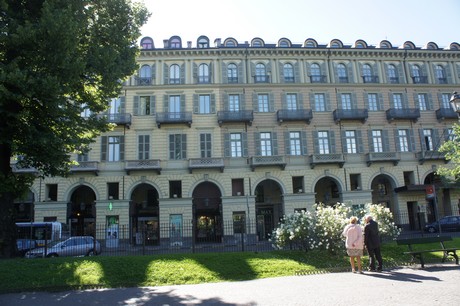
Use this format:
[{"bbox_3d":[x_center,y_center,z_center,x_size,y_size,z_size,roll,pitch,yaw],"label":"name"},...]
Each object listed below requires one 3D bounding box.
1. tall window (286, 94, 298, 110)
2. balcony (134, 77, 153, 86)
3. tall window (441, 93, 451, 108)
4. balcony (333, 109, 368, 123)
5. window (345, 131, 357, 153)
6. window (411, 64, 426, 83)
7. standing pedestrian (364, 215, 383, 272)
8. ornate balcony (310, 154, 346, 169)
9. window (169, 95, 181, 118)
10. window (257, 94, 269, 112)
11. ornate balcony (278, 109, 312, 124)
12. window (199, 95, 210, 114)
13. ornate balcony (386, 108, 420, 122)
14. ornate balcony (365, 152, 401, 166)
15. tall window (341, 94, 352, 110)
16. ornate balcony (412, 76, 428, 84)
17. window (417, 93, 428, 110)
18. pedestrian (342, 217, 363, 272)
[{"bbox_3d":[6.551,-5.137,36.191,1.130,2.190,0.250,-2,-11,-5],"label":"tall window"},{"bbox_3d":[-9.053,-7.490,36.117,1.720,0.850,0.550,-2,-11,-5],"label":"balcony"},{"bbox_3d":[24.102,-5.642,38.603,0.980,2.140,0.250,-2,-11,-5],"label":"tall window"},{"bbox_3d":[12.892,-3.916,36.825,3.320,1.230,1.000,-2,-11,-5],"label":"balcony"},{"bbox_3d":[12.864,-1.196,36.910,1.050,2.410,0.250,-2,-11,-5],"label":"window"},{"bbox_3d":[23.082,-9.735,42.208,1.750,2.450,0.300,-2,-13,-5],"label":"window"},{"bbox_3d":[4.346,2.745,10.455,0.500,1.690,0.380,0,-13,-14],"label":"standing pedestrian"},{"bbox_3d":[10.708,0.933,37.855,3.600,1.400,0.900,-2,-13,-5],"label":"ornate balcony"},{"bbox_3d":[-5.723,-4.740,36.032,1.170,2.650,0.220,-2,-12,-4],"label":"window"},{"bbox_3d":[3.515,-5.312,37.012,1.140,2.070,0.250,-2,-11,-5],"label":"window"},{"bbox_3d":[6.602,-3.654,35.282,3.450,1.600,0.900,-2,-12,-4],"label":"ornate balcony"},{"bbox_3d":[-2.533,-5.008,35.486,1.100,2.060,0.250,-2,-12,-4],"label":"window"},{"bbox_3d":[18.288,-3.808,36.354,3.300,1.206,0.900,-2,-11,-5],"label":"ornate balcony"},{"bbox_3d":[16.096,0.708,36.195,3.100,1.280,0.950,-2,-11,-5],"label":"ornate balcony"},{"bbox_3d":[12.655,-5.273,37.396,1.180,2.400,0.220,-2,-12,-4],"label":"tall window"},{"bbox_3d":[23.056,-8.775,41.719,1.950,1.020,0.500,-2,-13,-5],"label":"ornate balcony"},{"bbox_3d":[20.803,-5.431,37.107,1.100,2.020,0.250,-2,-12,-4],"label":"window"},{"bbox_3d":[3.602,2.659,9.973,0.550,1.580,0.380,-5,-11,11],"label":"pedestrian"}]

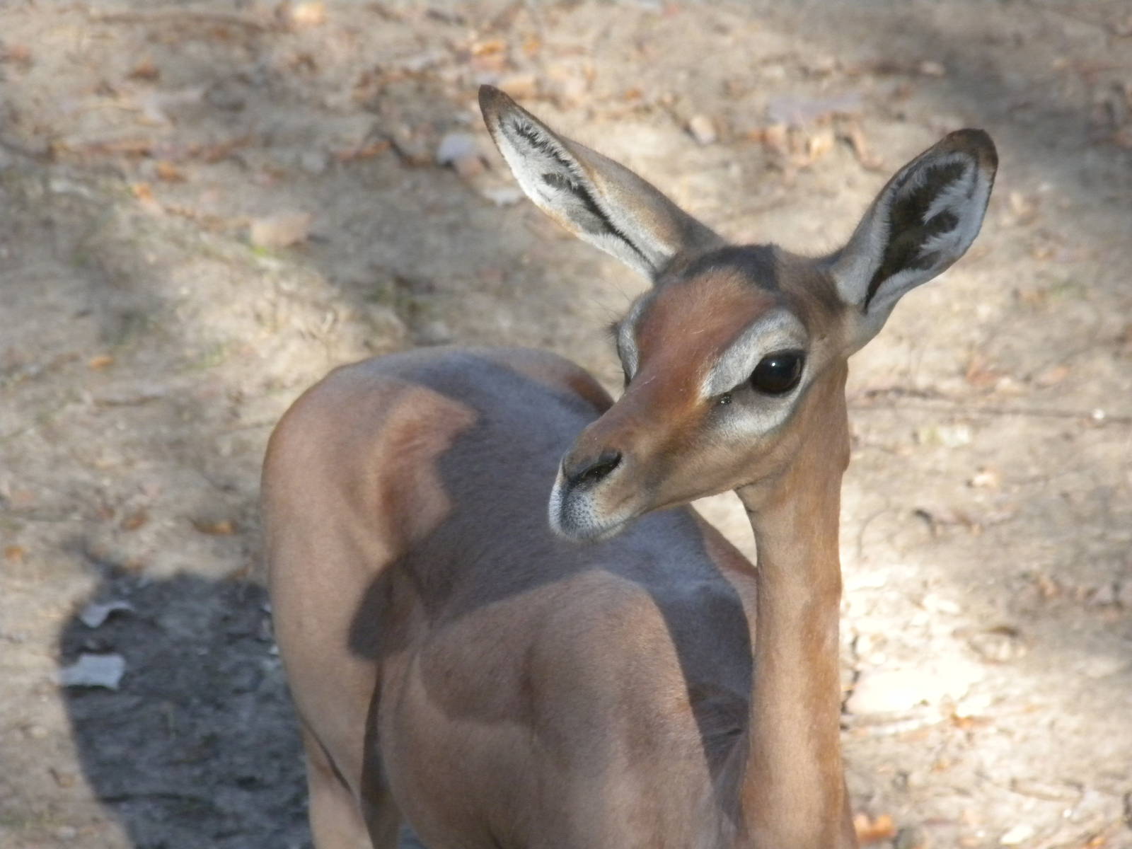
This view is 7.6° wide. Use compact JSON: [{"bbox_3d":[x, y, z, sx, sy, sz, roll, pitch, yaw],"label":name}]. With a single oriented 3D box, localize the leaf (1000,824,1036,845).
[{"bbox_3d":[0.408,0.371,7.693,0.033,0.008,0.033,0,20,0],"label":"leaf"}]

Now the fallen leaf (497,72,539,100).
[{"bbox_3d":[-0.058,-0.387,9.722,0.055,0.013,0.060,0,20,0],"label":"fallen leaf"}]

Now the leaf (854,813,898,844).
[{"bbox_3d":[0.281,0.366,7.707,0.040,0.012,0.044,0,20,0],"label":"leaf"}]

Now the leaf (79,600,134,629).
[{"bbox_3d":[-0.443,0.183,8.196,0.055,0.011,0.049,0,20,0],"label":"leaf"}]

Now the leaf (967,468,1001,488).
[{"bbox_3d":[0.420,0.054,8.543,0.033,0.009,0.036,0,20,0],"label":"leaf"}]

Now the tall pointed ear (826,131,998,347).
[{"bbox_3d":[0.221,-0.119,5.400,0.066,0.164,0.052,35,-6,-11],"label":"tall pointed ear"}]

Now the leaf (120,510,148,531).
[{"bbox_3d":[-0.428,0.095,8.432,0.027,0.011,0.030,0,20,0],"label":"leaf"}]

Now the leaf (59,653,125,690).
[{"bbox_3d":[-0.449,0.234,8.060,0.062,0.013,0.061,0,20,0],"label":"leaf"}]

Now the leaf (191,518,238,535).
[{"bbox_3d":[-0.347,0.101,8.416,0.045,0.008,0.032,0,20,0],"label":"leaf"}]

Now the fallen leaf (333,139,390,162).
[{"bbox_3d":[-0.229,-0.306,9.505,0.063,0.009,0.052,0,20,0],"label":"fallen leaf"}]

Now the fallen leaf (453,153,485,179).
[{"bbox_3d":[-0.108,-0.287,9.454,0.034,0.017,0.038,0,20,0],"label":"fallen leaf"}]

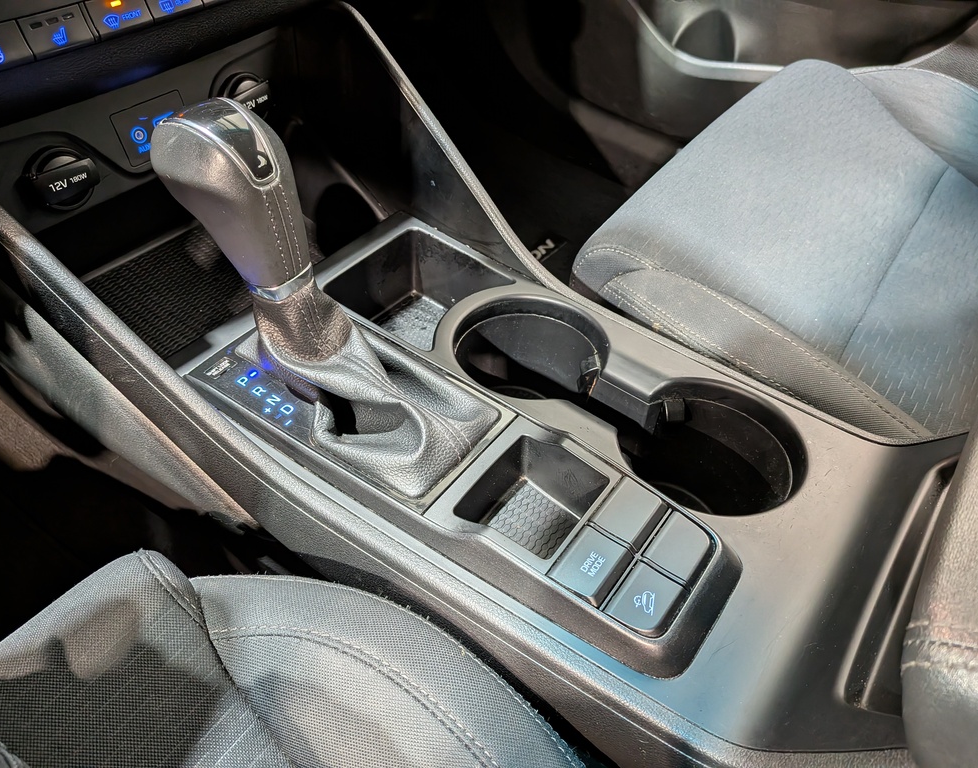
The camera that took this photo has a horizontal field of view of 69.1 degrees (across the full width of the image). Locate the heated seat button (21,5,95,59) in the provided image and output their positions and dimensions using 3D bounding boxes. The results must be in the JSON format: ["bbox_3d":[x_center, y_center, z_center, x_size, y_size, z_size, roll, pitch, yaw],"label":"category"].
[{"bbox_3d":[-0.208,-0.170,0.342,0.010,0.018,0.033,20,47,34],"label":"heated seat button"}]

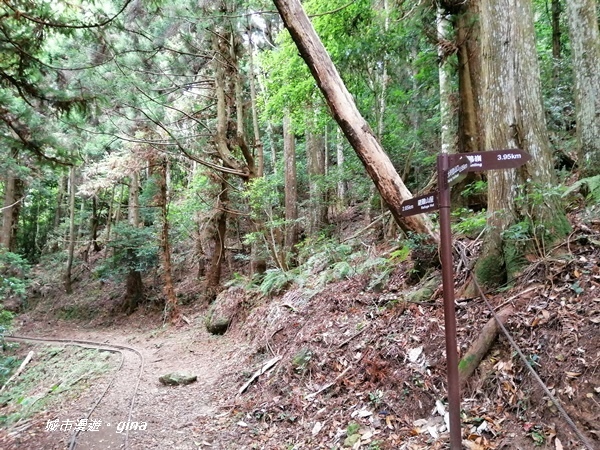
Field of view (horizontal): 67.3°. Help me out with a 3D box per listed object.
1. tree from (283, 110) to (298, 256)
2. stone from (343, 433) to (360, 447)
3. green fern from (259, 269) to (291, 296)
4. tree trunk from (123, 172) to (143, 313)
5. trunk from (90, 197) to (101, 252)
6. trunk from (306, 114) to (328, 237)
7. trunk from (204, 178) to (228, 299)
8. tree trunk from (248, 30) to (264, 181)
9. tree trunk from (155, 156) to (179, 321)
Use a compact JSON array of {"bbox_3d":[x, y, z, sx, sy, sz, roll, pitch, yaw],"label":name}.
[{"bbox_3d":[-0.295,-1.289,14.000,0.419,4.743,0.419,-2,-7,-1],"label":"tree"},{"bbox_3d":[0.469,1.951,4.100,0.155,0.090,0.140,-1,-7,6],"label":"stone"},{"bbox_3d":[-0.489,1.148,9.000,0.679,0.500,0.650,0,-7,-3],"label":"green fern"},{"bbox_3d":[-5.575,0.582,15.000,0.499,4.671,0.499,2,-7,-20],"label":"tree trunk"},{"bbox_3d":[-9.528,-0.023,21.000,0.373,2.627,0.373,2,-7,-24],"label":"trunk"},{"bbox_3d":[0.582,-1.747,15.000,0.599,4.211,0.599,-1,-7,2],"label":"trunk"},{"bbox_3d":[-2.409,0.418,13.000,0.519,3.654,0.519,5,-7,-10],"label":"trunk"},{"bbox_3d":[-1.255,-3.418,13.000,0.288,4.322,0.288,-4,-7,-5],"label":"tree trunk"},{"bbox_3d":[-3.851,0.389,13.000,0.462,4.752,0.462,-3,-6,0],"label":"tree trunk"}]

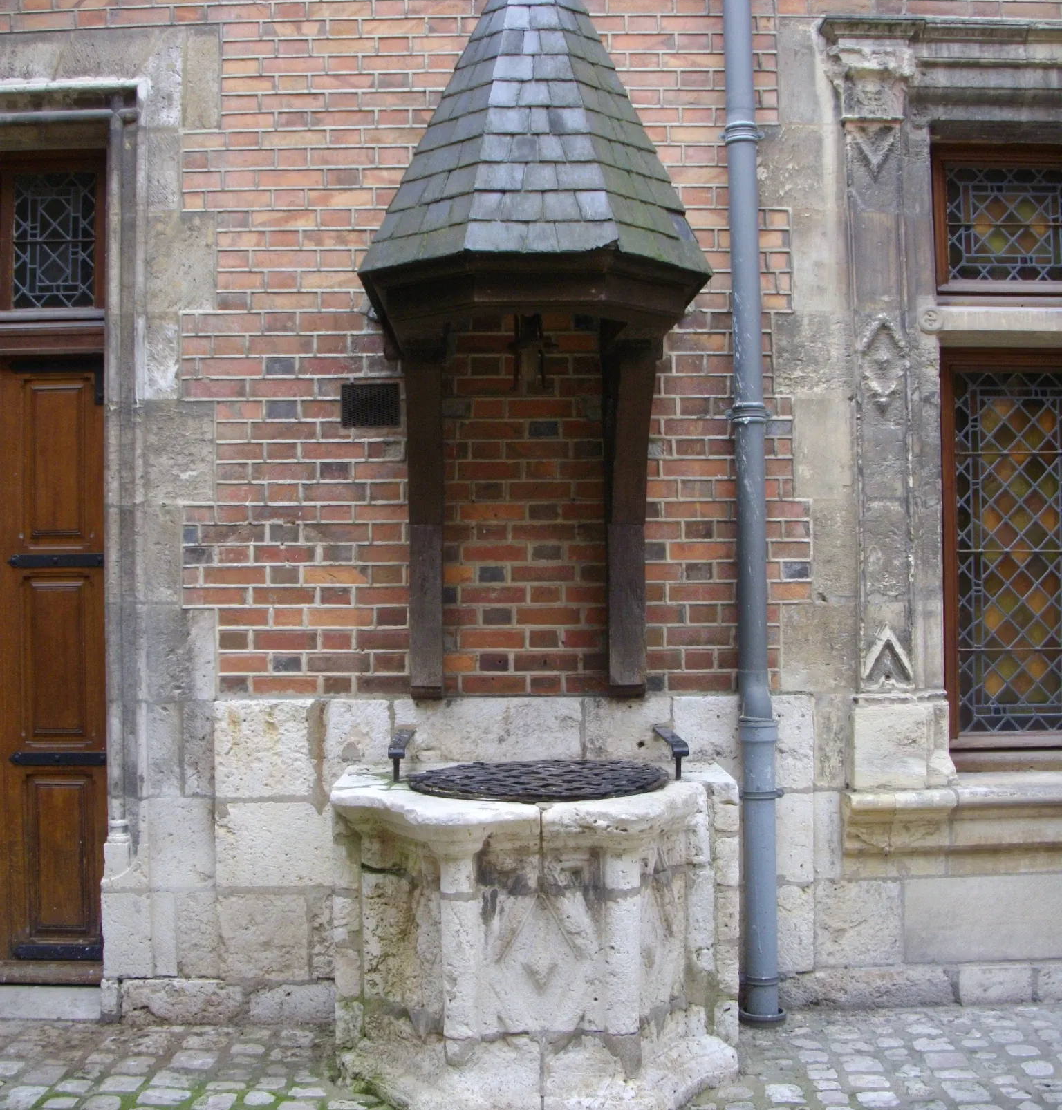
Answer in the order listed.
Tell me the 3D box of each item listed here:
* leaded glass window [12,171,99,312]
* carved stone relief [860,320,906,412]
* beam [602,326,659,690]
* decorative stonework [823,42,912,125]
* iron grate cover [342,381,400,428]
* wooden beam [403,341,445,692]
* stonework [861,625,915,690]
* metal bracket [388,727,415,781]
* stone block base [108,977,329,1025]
[{"bbox_3d":[-1.770,-1.170,5.646,0.313,0.514,0.040,0,-2,0],"label":"leaded glass window"},{"bbox_3d":[1.237,-0.664,5.352,0.159,0.332,0.060,0,-2,0],"label":"carved stone relief"},{"bbox_3d":[0.328,-0.096,5.040,0.135,1.140,0.690,0,-2,0],"label":"beam"},{"bbox_3d":[1.178,-1.642,5.364,0.311,0.296,0.200,0,-2,0],"label":"decorative stonework"},{"bbox_3d":[-0.571,-0.537,5.412,0.209,0.166,0.040,0,-2,0],"label":"iron grate cover"},{"bbox_3d":[-0.340,-0.073,5.041,0.140,1.115,0.690,0,-2,0],"label":"wooden beam"},{"bbox_3d":[1.247,0.359,5.328,0.185,0.224,0.080,0,-2,0],"label":"stonework"},{"bbox_3d":[-0.434,0.657,5.107,0.060,0.150,0.510,0,-2,0],"label":"metal bracket"},{"bbox_3d":[-1.064,1.550,5.329,0.765,0.164,0.150,0,-2,0],"label":"stone block base"}]

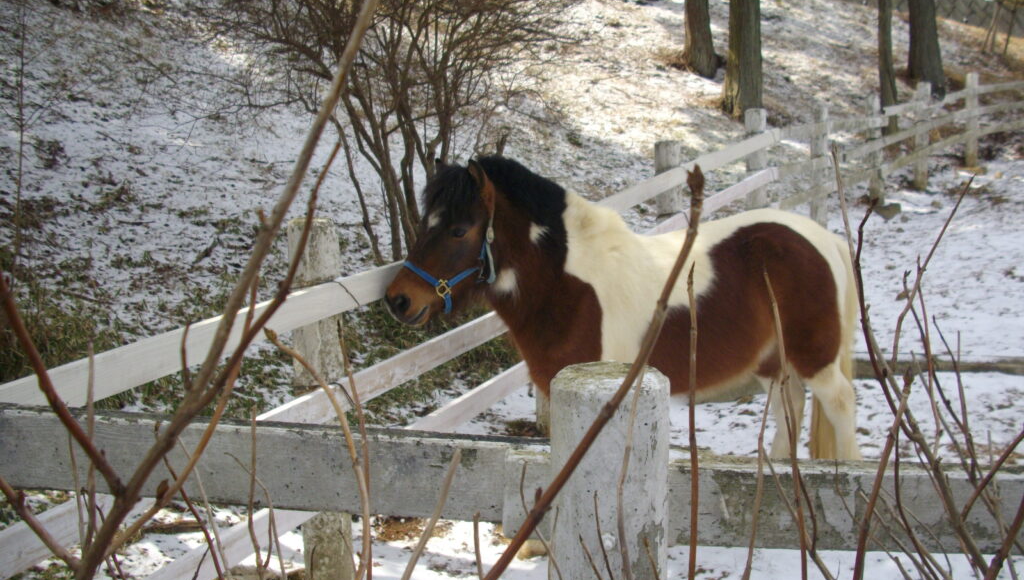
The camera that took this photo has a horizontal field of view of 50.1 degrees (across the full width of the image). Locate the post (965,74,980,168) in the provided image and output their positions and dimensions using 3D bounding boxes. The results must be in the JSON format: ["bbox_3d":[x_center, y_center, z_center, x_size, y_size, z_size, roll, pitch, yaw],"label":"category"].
[{"bbox_3d":[5.973,-2.214,14.247,0.152,1.200,0.152,5,11,38],"label":"post"}]

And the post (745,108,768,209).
[{"bbox_3d":[1.832,-0.746,8.234,0.152,1.200,0.152,3,10,29],"label":"post"}]

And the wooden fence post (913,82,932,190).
[{"bbox_3d":[4.818,-1.816,12.829,0.152,1.200,0.152,5,11,37],"label":"wooden fence post"}]

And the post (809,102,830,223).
[{"bbox_3d":[2.756,-1.060,9.840,0.152,1.200,0.152,4,10,31],"label":"post"}]

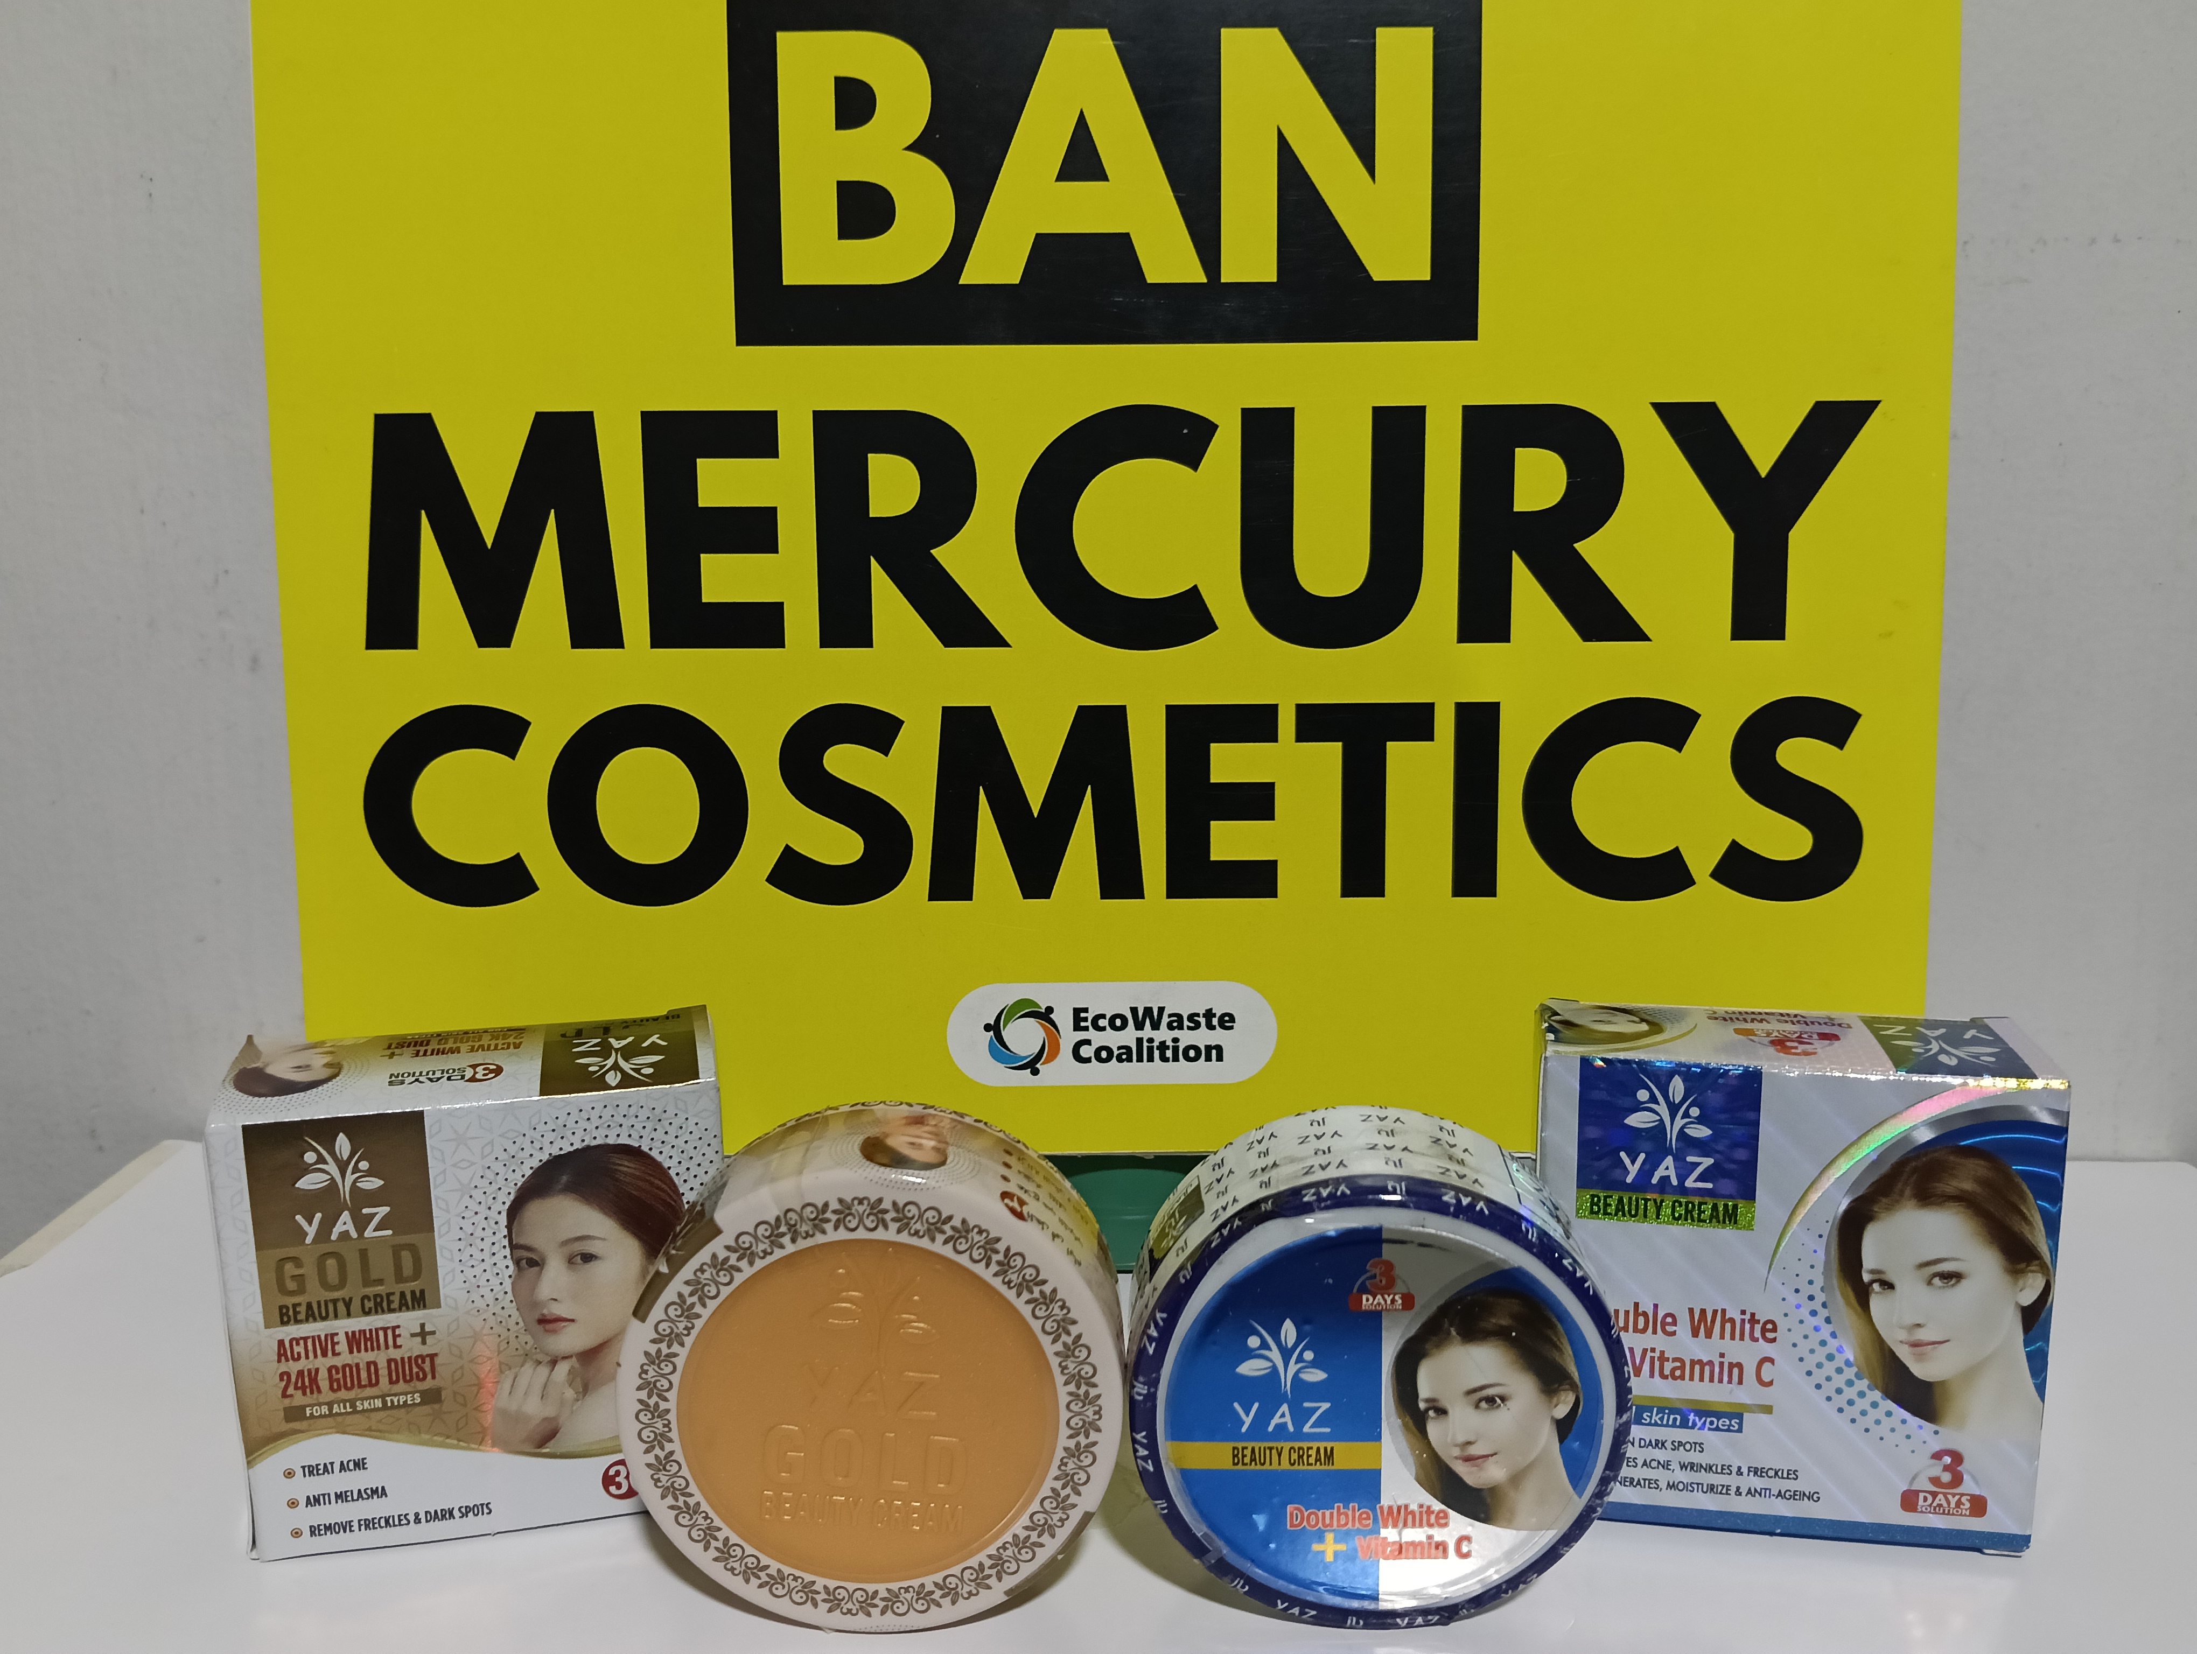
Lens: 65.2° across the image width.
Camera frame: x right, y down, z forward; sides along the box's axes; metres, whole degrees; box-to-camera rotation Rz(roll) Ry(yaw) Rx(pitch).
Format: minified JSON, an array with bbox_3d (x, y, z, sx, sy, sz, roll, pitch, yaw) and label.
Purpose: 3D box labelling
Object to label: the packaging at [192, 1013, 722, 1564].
[{"bbox_3d":[-0.090,0.068,0.260,0.067,0.067,0.029,-3,12,-11],"label":"packaging"}]

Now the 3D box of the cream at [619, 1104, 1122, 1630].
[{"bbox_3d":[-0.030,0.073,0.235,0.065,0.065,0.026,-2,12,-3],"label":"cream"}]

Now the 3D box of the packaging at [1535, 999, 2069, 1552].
[{"bbox_3d":[0.099,0.064,0.253,0.068,0.069,0.028,1,12,11],"label":"packaging"}]

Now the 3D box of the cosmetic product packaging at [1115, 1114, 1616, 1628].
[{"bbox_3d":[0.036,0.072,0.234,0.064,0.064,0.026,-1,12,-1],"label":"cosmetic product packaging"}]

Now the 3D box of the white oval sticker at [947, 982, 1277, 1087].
[{"bbox_3d":[0.003,0.040,0.332,0.064,0.021,0.001,0,6,1],"label":"white oval sticker"}]

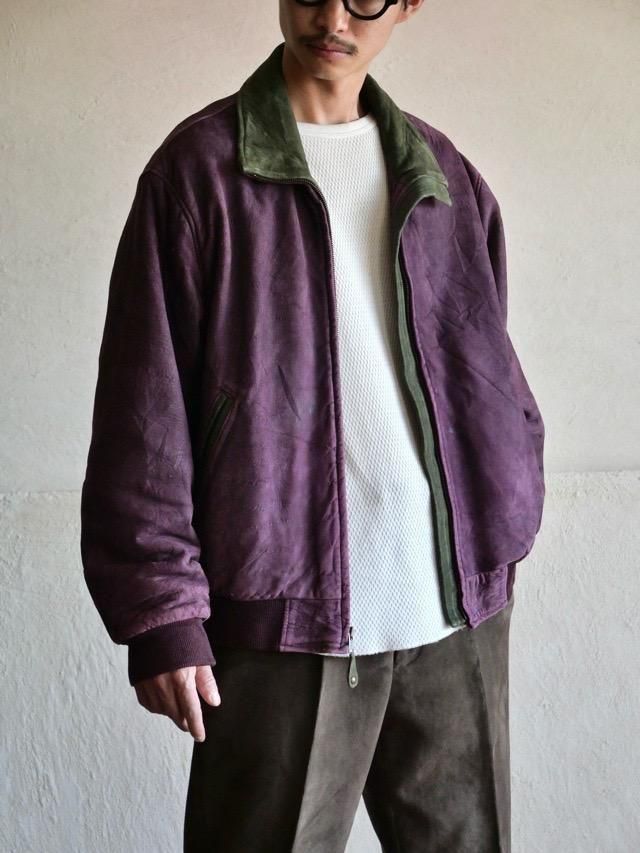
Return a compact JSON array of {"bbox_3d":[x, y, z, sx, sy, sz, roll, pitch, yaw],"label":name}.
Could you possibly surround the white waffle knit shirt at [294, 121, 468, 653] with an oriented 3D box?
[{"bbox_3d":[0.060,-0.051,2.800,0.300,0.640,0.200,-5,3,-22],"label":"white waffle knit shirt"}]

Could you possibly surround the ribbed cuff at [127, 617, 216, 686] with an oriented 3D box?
[{"bbox_3d":[-0.171,0.259,2.720,0.096,0.058,0.080,-11,-15,-11],"label":"ribbed cuff"}]

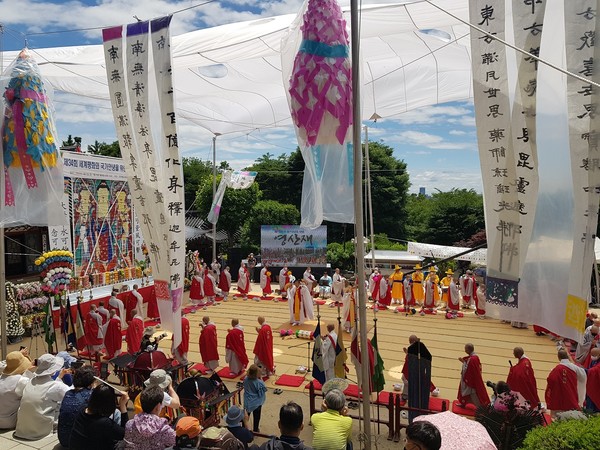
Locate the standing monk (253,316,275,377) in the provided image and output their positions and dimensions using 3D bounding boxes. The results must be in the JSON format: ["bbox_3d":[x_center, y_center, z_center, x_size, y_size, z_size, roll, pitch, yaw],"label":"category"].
[{"bbox_3d":[-1.042,3.439,12.800,0.540,1.681,0.600,3,4,37],"label":"standing monk"}]

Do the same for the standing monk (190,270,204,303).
[{"bbox_3d":[-4.890,3.029,21.500,0.620,1.622,0.480,2,4,18],"label":"standing monk"}]

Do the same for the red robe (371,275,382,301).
[{"bbox_3d":[3.802,3.089,22.400,0.560,1.357,0.450,0,3,-9],"label":"red robe"}]

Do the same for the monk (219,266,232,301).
[{"bbox_3d":[-3.610,2.867,21.900,0.580,1.681,0.500,3,4,37],"label":"monk"}]

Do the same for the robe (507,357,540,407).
[{"bbox_3d":[5.430,3.827,10.950,0.700,1.280,0.650,2,3,23],"label":"robe"}]

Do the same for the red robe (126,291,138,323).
[{"bbox_3d":[-6.764,3.311,18.200,0.480,1.250,0.540,2,3,28],"label":"red robe"}]

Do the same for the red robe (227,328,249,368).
[{"bbox_3d":[-1.817,3.561,13.100,0.500,1.250,0.620,2,3,30],"label":"red robe"}]

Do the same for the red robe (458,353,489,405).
[{"bbox_3d":[4.453,3.942,11.500,0.720,1.240,0.550,1,3,21],"label":"red robe"}]

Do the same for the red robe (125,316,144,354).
[{"bbox_3d":[-5.021,3.413,13.732,0.380,1.100,0.500,2,5,28],"label":"red robe"}]

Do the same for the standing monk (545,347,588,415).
[{"bbox_3d":[6.445,3.809,10.900,0.720,1.660,0.600,0,3,3],"label":"standing monk"}]

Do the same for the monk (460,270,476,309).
[{"bbox_3d":[7.497,2.879,20.165,0.640,1.700,0.450,1,5,12],"label":"monk"}]

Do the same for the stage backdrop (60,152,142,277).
[{"bbox_3d":[-10.400,-0.671,24.398,0.250,6.200,6.100,1,3,21],"label":"stage backdrop"}]

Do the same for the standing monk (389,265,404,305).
[{"bbox_3d":[4.695,2.949,21.854,0.650,1.830,0.500,1,3,12],"label":"standing monk"}]

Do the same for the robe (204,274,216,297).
[{"bbox_3d":[-4.329,2.878,21.800,0.540,1.150,0.470,-2,4,-33],"label":"robe"}]

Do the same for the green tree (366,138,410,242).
[{"bbox_3d":[6.329,-2.446,35.000,5.500,8.500,5.500,0,3,0],"label":"green tree"}]

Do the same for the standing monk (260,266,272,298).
[{"bbox_3d":[-1.766,2.984,23.790,0.500,1.680,0.600,2,3,35],"label":"standing monk"}]

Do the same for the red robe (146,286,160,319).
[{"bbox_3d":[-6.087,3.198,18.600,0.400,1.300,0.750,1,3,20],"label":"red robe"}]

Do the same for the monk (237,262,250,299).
[{"bbox_3d":[-2.840,2.886,22.856,0.620,1.750,0.500,-2,4,-41],"label":"monk"}]

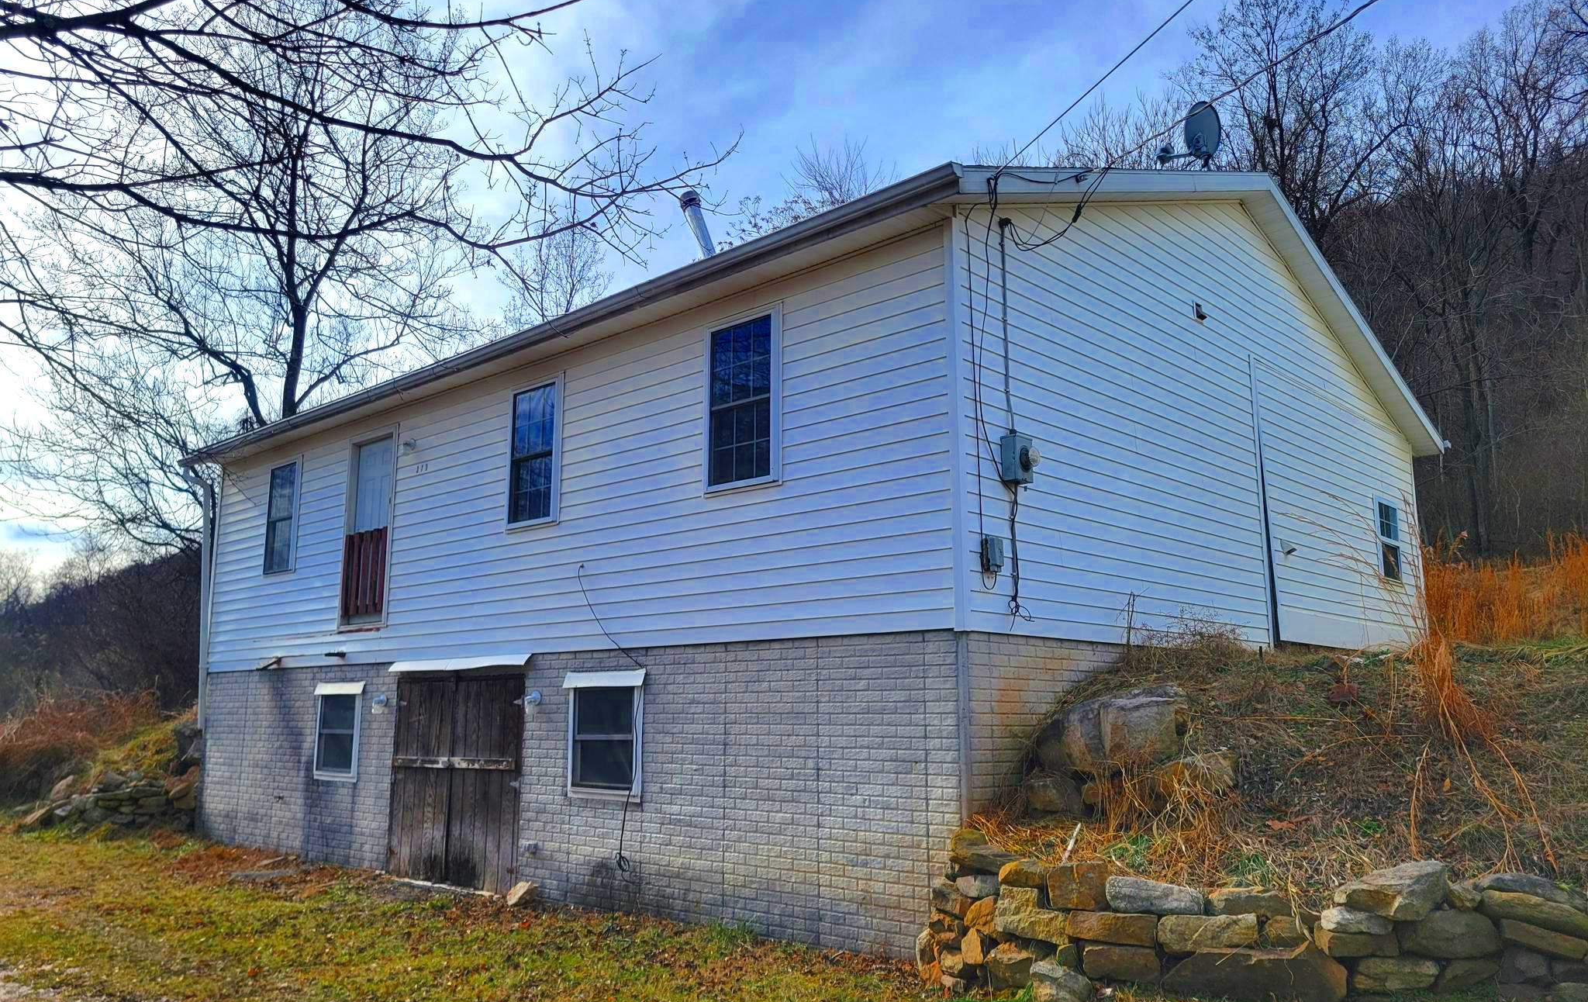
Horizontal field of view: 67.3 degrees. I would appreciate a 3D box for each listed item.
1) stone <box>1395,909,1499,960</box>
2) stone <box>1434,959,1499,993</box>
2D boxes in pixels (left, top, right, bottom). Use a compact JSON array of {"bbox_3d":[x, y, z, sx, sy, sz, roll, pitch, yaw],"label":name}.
[{"bbox_3d":[3.416,2.264,6.250,0.520,0.250,0.320,-1,-10,8],"label":"stone"},{"bbox_3d":[3.682,2.596,6.530,0.296,0.166,0.280,-1,-10,8],"label":"stone"}]

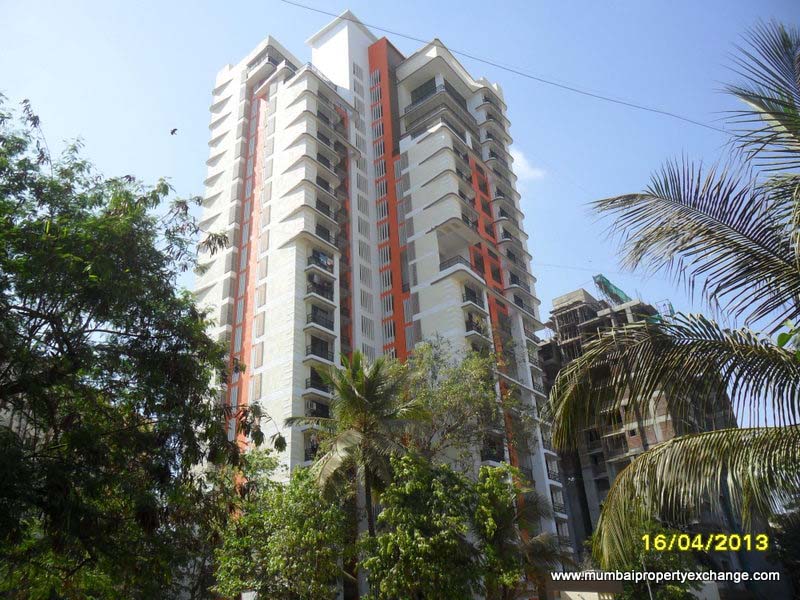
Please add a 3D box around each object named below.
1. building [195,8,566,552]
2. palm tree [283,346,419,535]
[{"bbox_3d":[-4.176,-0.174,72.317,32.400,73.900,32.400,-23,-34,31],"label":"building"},{"bbox_3d":[-1.873,9.034,28.099,6.500,14.800,6.500,-4,-29,0],"label":"palm tree"}]

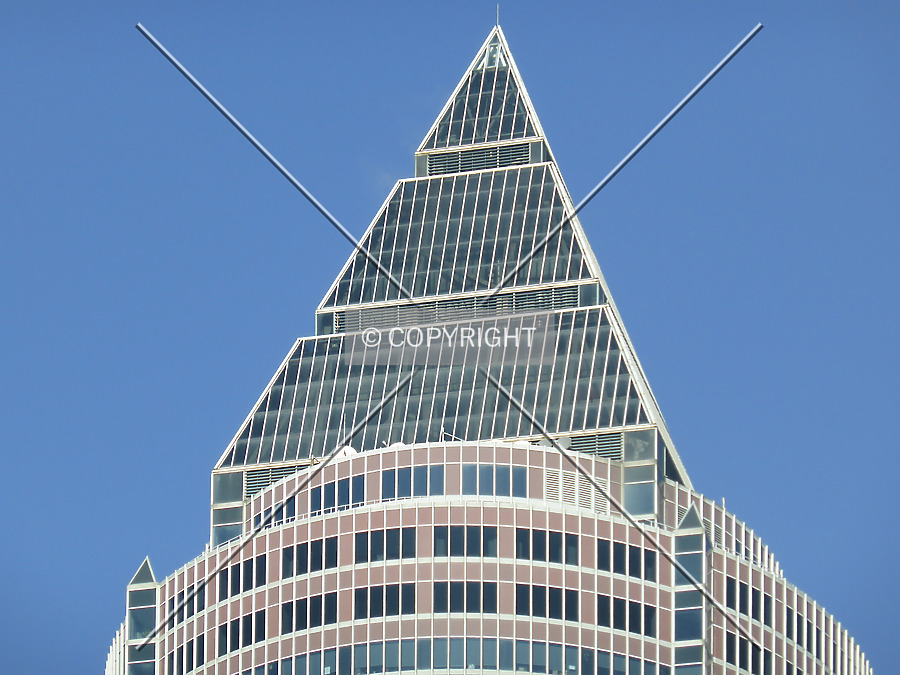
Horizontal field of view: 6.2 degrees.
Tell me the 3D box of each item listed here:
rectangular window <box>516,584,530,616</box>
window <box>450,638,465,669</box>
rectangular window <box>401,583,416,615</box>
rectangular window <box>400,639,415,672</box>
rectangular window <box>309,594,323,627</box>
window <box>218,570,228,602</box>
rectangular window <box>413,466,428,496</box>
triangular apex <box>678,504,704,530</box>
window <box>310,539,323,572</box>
[{"bbox_3d":[3.933,14.139,446.014,0.760,1.920,0.100,4,-29,-6],"label":"rectangular window"},{"bbox_3d":[0.386,16.326,425.400,0.770,1.850,0.120,-2,-31,5],"label":"window"},{"bbox_3d":[-2.146,13.512,427.528,0.770,1.850,0.120,-6,-31,11],"label":"rectangular window"},{"bbox_3d":[-2.136,16.030,415.456,0.720,1.830,0.100,-5,-32,10],"label":"rectangular window"},{"bbox_3d":[-7.031,14.323,432.209,0.720,1.800,0.150,-12,-35,21],"label":"rectangular window"},{"bbox_3d":[-11.847,13.046,433.195,0.705,1.886,0.150,-23,-39,36],"label":"window"},{"bbox_3d":[-1.787,8.725,500.973,0.860,2.120,0.150,-5,-30,11],"label":"rectangular window"},{"bbox_3d":[12.301,9.196,416.770,1.420,1.950,1.420,-8,-33,14],"label":"triangular apex"},{"bbox_3d":[-7.299,11.859,449.364,0.760,1.920,0.100,-13,-32,23],"label":"window"}]

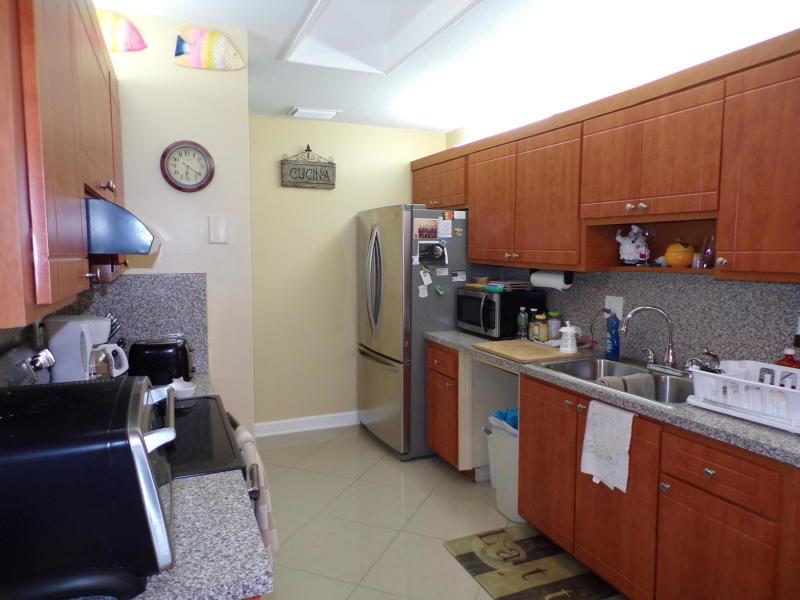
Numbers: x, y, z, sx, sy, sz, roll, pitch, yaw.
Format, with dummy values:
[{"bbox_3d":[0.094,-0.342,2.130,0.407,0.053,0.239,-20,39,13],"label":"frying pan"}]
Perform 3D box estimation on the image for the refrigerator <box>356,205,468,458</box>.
[{"bbox_3d":[0.153,0.199,4.324,0.780,1.760,0.900,-2,6,-23],"label":"refrigerator"}]

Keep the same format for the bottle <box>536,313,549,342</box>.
[{"bbox_3d":[0.901,0.175,3.527,0.072,0.180,0.072,0,5,0],"label":"bottle"}]

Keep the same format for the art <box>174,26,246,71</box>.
[{"bbox_3d":[-0.850,-1.135,2.497,0.310,0.183,0.025,-2,6,-23],"label":"art"}]

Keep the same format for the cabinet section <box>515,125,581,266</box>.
[{"bbox_3d":[0.960,-0.570,3.155,0.320,0.749,0.572,-3,6,-23],"label":"cabinet section"}]

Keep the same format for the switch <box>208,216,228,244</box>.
[{"bbox_3d":[-0.830,-0.320,2.541,0.080,0.123,0.010,-2,6,-23],"label":"switch"}]

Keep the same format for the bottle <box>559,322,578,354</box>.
[{"bbox_3d":[0.940,0.200,3.075,0.095,0.172,0.095,3,6,26],"label":"bottle"}]

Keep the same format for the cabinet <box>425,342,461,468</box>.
[{"bbox_3d":[0.553,0.690,3.755,0.580,0.782,0.457,-2,6,-23],"label":"cabinet"}]

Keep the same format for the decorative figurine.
[{"bbox_3d":[1.162,-0.274,2.785,0.153,0.210,0.124,2,6,22],"label":"decorative figurine"}]

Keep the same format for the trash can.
[{"bbox_3d":[0.683,0.928,3.150,0.280,0.520,0.380,-2,6,-23],"label":"trash can"}]

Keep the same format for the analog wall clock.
[{"bbox_3d":[-0.945,-0.593,2.474,0.225,0.225,0.040,-2,6,-24],"label":"analog wall clock"}]

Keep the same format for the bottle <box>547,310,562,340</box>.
[{"bbox_3d":[0.955,0.167,3.430,0.078,0.178,0.078,-2,6,-23],"label":"bottle"}]

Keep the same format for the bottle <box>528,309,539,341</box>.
[{"bbox_3d":[0.836,0.153,3.482,0.062,0.200,0.062,0,5,0],"label":"bottle"}]

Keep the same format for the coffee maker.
[{"bbox_3d":[-1.189,0.218,2.136,0.255,0.310,0.200,-2,5,-22],"label":"coffee maker"}]

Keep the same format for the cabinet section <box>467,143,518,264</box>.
[{"bbox_3d":[0.736,-0.622,3.687,0.320,0.749,0.588,-3,6,-23],"label":"cabinet section"}]

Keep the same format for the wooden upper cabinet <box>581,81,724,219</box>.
[{"bbox_3d":[1.228,-0.629,2.540,0.335,0.500,0.762,-2,6,-24],"label":"wooden upper cabinet"}]

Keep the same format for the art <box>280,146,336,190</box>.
[{"bbox_3d":[-0.702,-1.031,4.290,0.423,0.335,0.025,-2,6,-24],"label":"art"}]

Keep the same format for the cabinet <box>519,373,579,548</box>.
[{"bbox_3d":[0.962,0.765,2.786,0.554,0.740,0.429,-2,6,-23],"label":"cabinet"}]

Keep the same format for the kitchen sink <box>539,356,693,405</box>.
[{"bbox_3d":[1.076,0.433,2.494,0.540,0.190,0.830,-2,6,-24],"label":"kitchen sink"}]

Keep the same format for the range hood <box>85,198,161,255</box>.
[{"bbox_3d":[-0.933,-0.193,1.544,0.475,0.135,0.765,-2,5,-22],"label":"range hood"}]

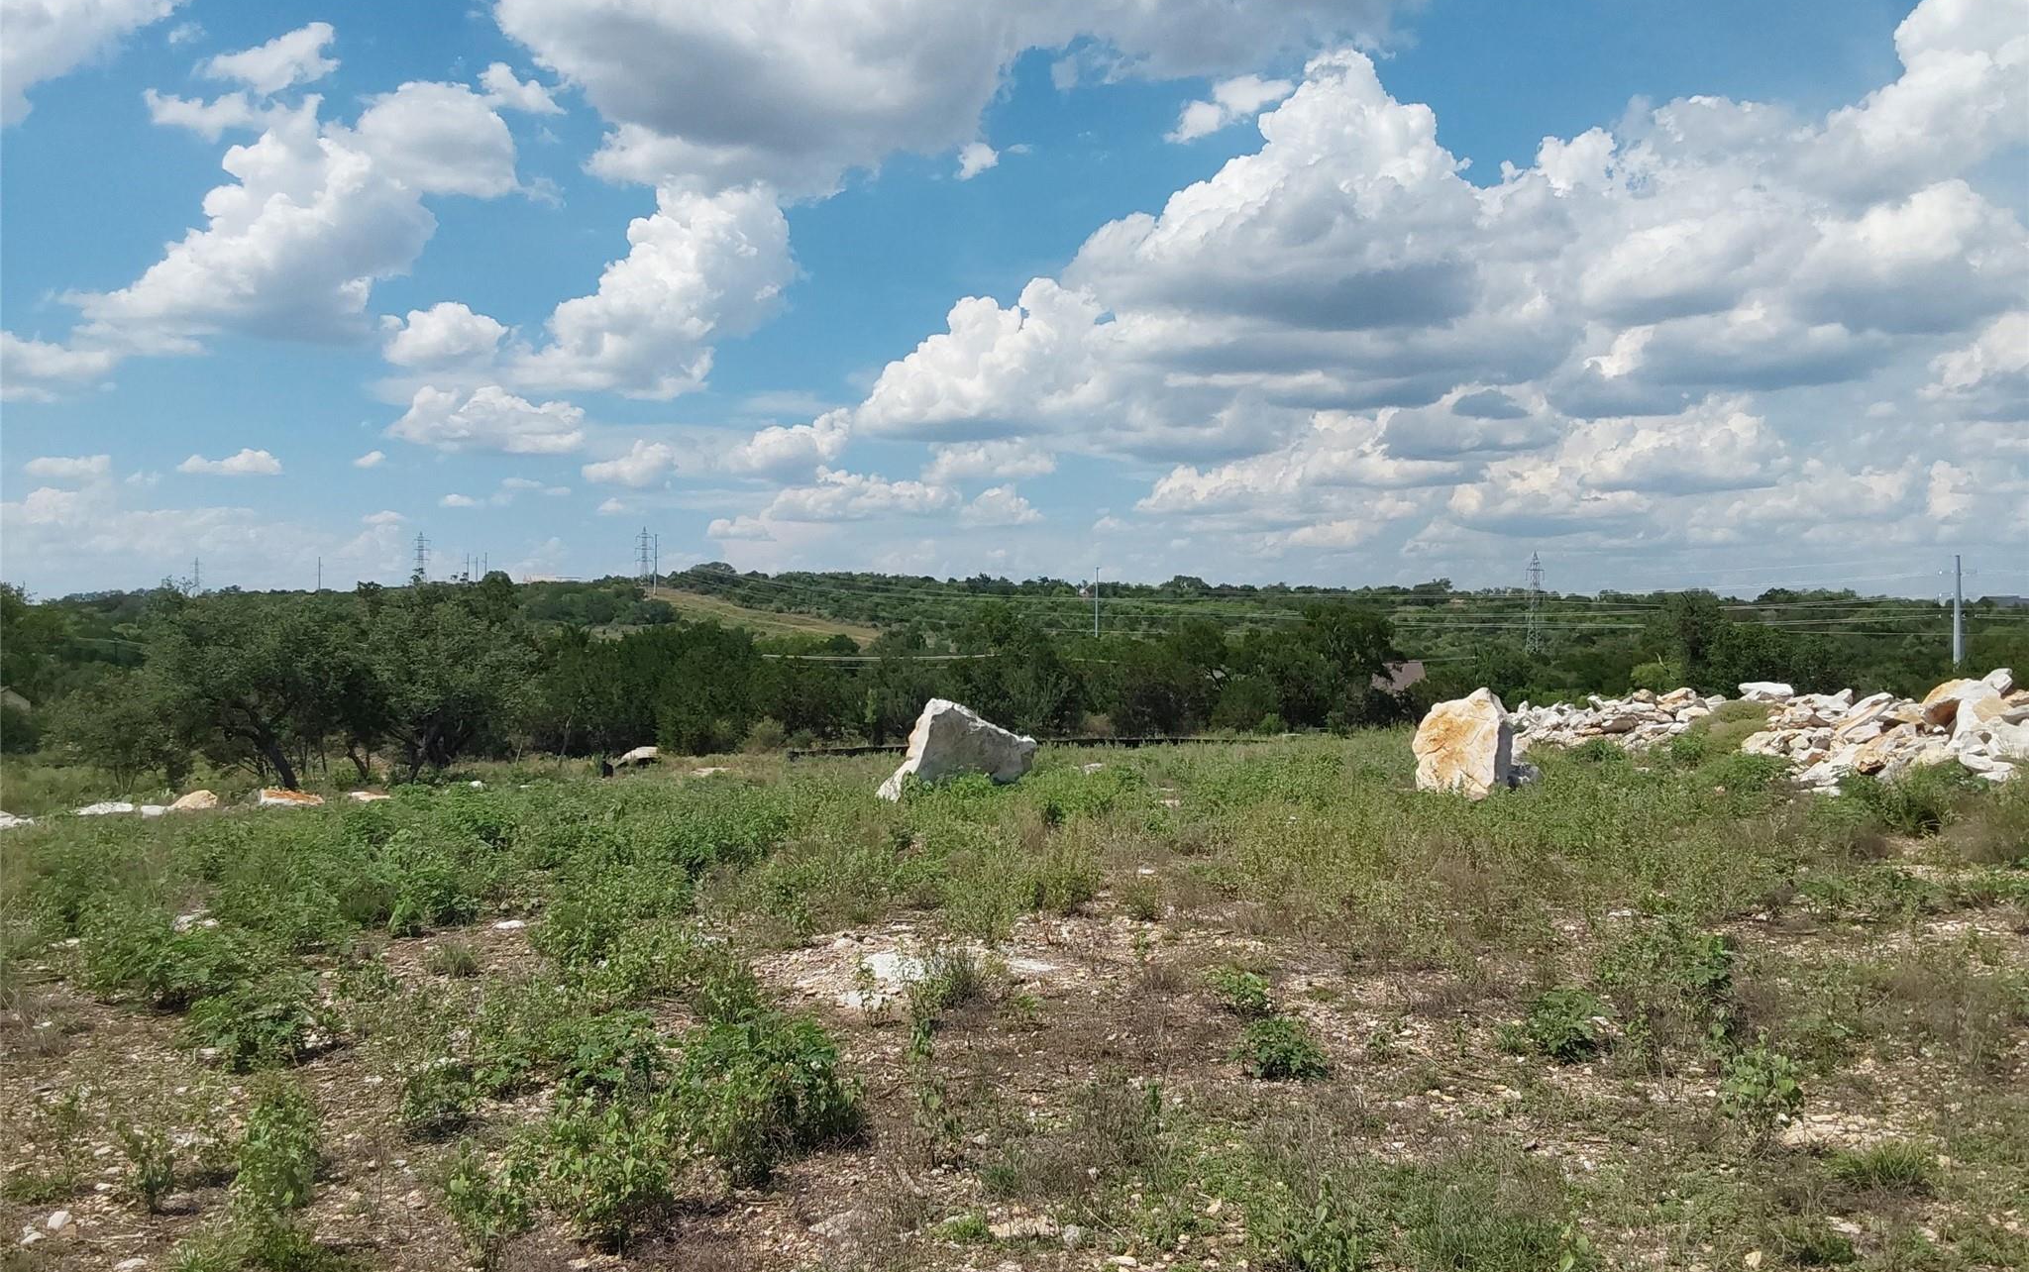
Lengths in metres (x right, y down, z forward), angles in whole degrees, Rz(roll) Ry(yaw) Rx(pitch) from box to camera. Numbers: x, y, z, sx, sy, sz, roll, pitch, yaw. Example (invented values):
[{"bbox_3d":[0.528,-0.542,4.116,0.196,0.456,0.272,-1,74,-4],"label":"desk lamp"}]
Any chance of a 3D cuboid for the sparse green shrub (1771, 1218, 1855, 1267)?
[{"bbox_3d":[2.087,1.571,4.288,0.228,0.106,0.205,0,1,0],"label":"sparse green shrub"}]

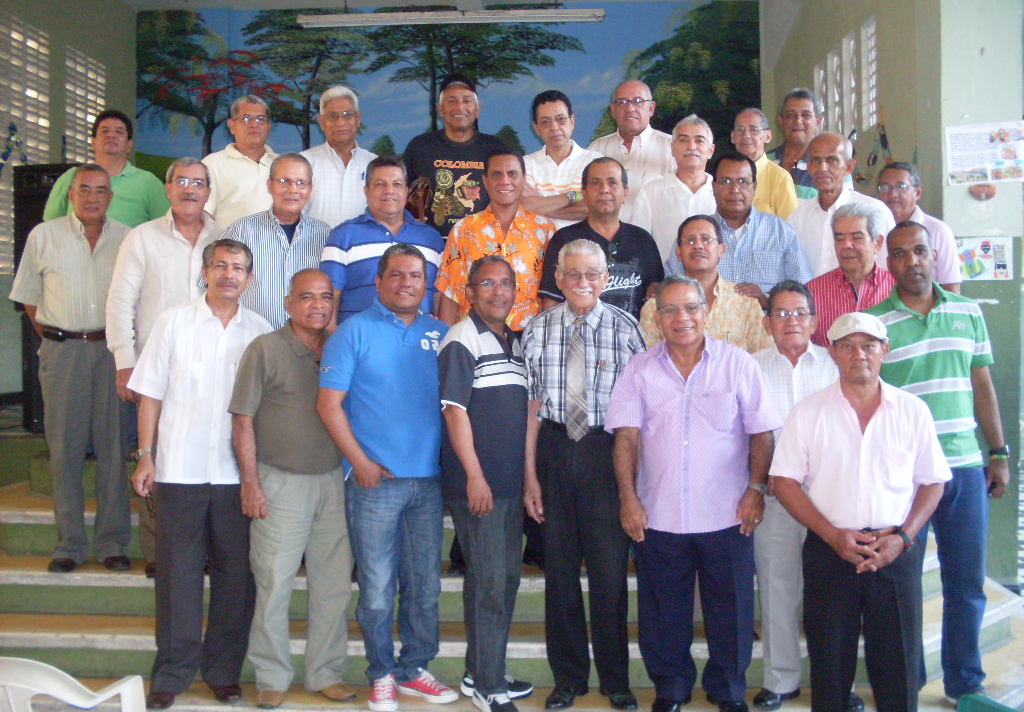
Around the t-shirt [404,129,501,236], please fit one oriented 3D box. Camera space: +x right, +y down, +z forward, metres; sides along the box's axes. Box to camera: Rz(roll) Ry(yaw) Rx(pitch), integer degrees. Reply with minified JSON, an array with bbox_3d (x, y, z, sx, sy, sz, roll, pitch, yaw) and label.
[{"bbox_3d":[-0.251,-0.777,5.280,0.510,0.600,0.270,0,2,-3],"label":"t-shirt"}]

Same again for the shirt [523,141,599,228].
[{"bbox_3d":[0.237,-0.693,5.280,0.480,0.640,0.280,-1,1,-2],"label":"shirt"}]

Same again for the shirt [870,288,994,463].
[{"bbox_3d":[1.523,0.075,4.120,0.480,0.680,0.280,0,2,13],"label":"shirt"}]

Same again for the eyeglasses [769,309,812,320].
[{"bbox_3d":[1.003,-0.153,4.050,0.145,0.043,0.145,1,1,12],"label":"eyeglasses"}]

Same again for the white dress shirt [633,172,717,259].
[{"bbox_3d":[0.781,-0.465,5.000,0.500,0.700,0.280,0,1,10],"label":"white dress shirt"}]

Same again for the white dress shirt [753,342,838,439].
[{"bbox_3d":[1.034,0.239,4.100,0.480,0.620,0.280,0,1,10],"label":"white dress shirt"}]

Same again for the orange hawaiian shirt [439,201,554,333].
[{"bbox_3d":[-0.044,-0.372,4.720,0.520,0.540,0.280,0,2,-3],"label":"orange hawaiian shirt"}]

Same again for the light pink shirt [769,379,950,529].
[{"bbox_3d":[1.150,0.333,3.720,0.580,0.540,0.300,0,1,13],"label":"light pink shirt"}]

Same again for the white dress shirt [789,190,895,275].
[{"bbox_3d":[1.442,-0.438,4.950,0.480,0.600,0.270,1,2,19],"label":"white dress shirt"}]

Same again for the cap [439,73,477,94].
[{"bbox_3d":[-0.251,-1.256,5.180,0.175,0.120,0.250,0,2,-3],"label":"cap"}]

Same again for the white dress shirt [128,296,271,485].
[{"bbox_3d":[-1.125,0.126,4.100,0.530,0.690,0.290,0,2,-23],"label":"white dress shirt"}]

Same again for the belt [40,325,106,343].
[{"bbox_3d":[-1.819,-0.095,4.740,0.360,0.055,0.270,-1,1,-16],"label":"belt"}]

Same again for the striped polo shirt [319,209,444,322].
[{"bbox_3d":[-0.544,-0.262,4.720,0.530,0.720,0.300,0,1,-14],"label":"striped polo shirt"}]

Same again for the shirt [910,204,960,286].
[{"bbox_3d":[1.724,-0.338,4.900,0.500,0.660,0.290,0,1,25],"label":"shirt"}]

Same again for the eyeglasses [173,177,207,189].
[{"bbox_3d":[-1.334,-0.718,4.650,0.140,0.043,0.140,0,1,-15],"label":"eyeglasses"}]

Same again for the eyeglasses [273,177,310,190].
[{"bbox_3d":[-0.910,-0.712,4.640,0.145,0.046,0.130,-1,2,-19],"label":"eyeglasses"}]

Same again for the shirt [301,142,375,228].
[{"bbox_3d":[-0.789,-0.636,5.200,0.470,0.680,0.270,0,1,-8],"label":"shirt"}]

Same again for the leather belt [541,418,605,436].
[{"bbox_3d":[0.242,0.261,4.160,0.320,0.045,0.240,-1,1,-1],"label":"leather belt"}]

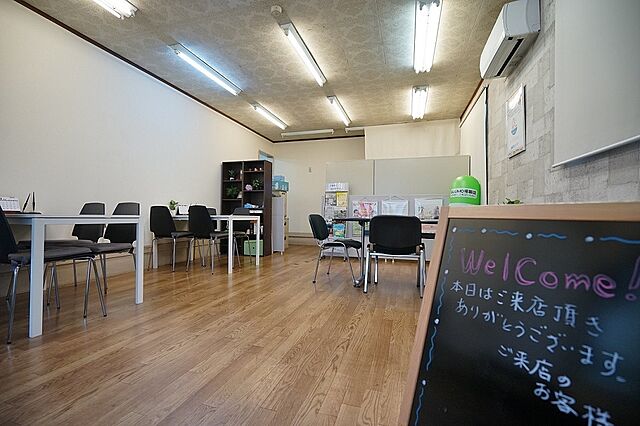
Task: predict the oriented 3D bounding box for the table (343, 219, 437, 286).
[{"bbox_3d":[0.898,0.443,3.118,1.450,0.710,0.600,0,-1,23],"label":"table"}]

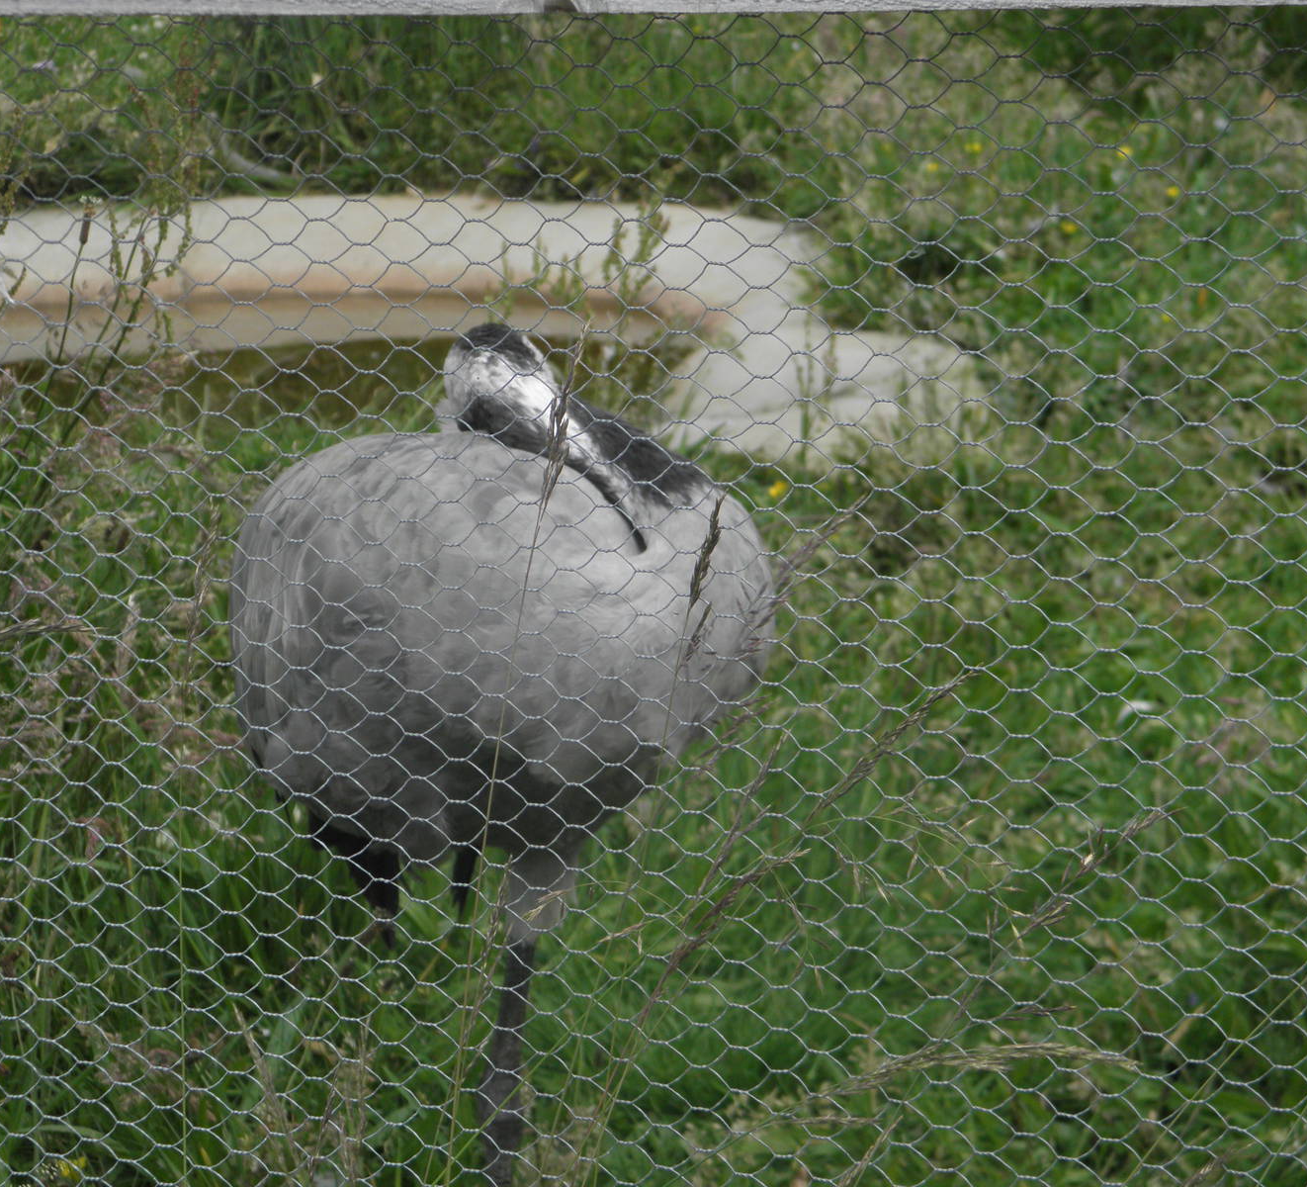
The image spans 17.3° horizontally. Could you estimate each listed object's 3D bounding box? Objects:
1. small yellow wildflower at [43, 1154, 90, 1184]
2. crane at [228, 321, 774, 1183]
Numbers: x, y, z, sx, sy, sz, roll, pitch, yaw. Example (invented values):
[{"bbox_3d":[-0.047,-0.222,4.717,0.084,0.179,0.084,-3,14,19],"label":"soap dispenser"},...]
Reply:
[{"bbox_3d":[-0.465,0.455,3.400,0.035,0.024,0.033,0,14,0],"label":"small yellow wildflower"},{"bbox_3d":[-0.116,0.217,3.300,0.480,0.860,0.300,10,17,34],"label":"crane"}]

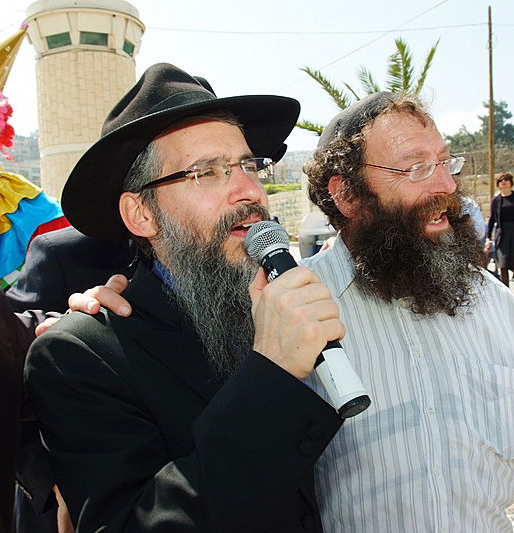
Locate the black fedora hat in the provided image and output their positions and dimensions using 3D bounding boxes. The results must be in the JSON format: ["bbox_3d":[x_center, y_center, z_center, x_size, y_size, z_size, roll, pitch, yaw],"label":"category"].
[{"bbox_3d":[-0.109,-0.163,0.860,0.310,0.140,0.330,-6,-22,-48],"label":"black fedora hat"}]

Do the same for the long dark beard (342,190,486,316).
[{"bbox_3d":[0.225,-0.020,0.950,0.150,0.190,0.180,3,6,44],"label":"long dark beard"}]

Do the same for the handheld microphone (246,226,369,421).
[{"bbox_3d":[0.050,0.046,0.721,0.052,0.250,0.052,-27,-30,0],"label":"handheld microphone"}]

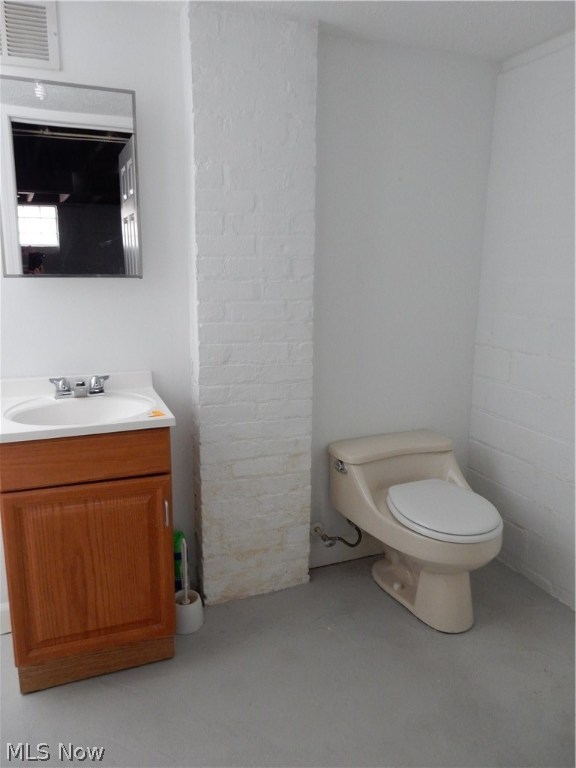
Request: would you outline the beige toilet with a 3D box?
[{"bbox_3d":[0.502,0.542,2.052,0.527,0.560,0.626,-6,14,-26],"label":"beige toilet"}]

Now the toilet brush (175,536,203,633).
[{"bbox_3d":[-0.353,0.684,1.915,0.109,0.331,0.109,-4,13,-20],"label":"toilet brush"}]

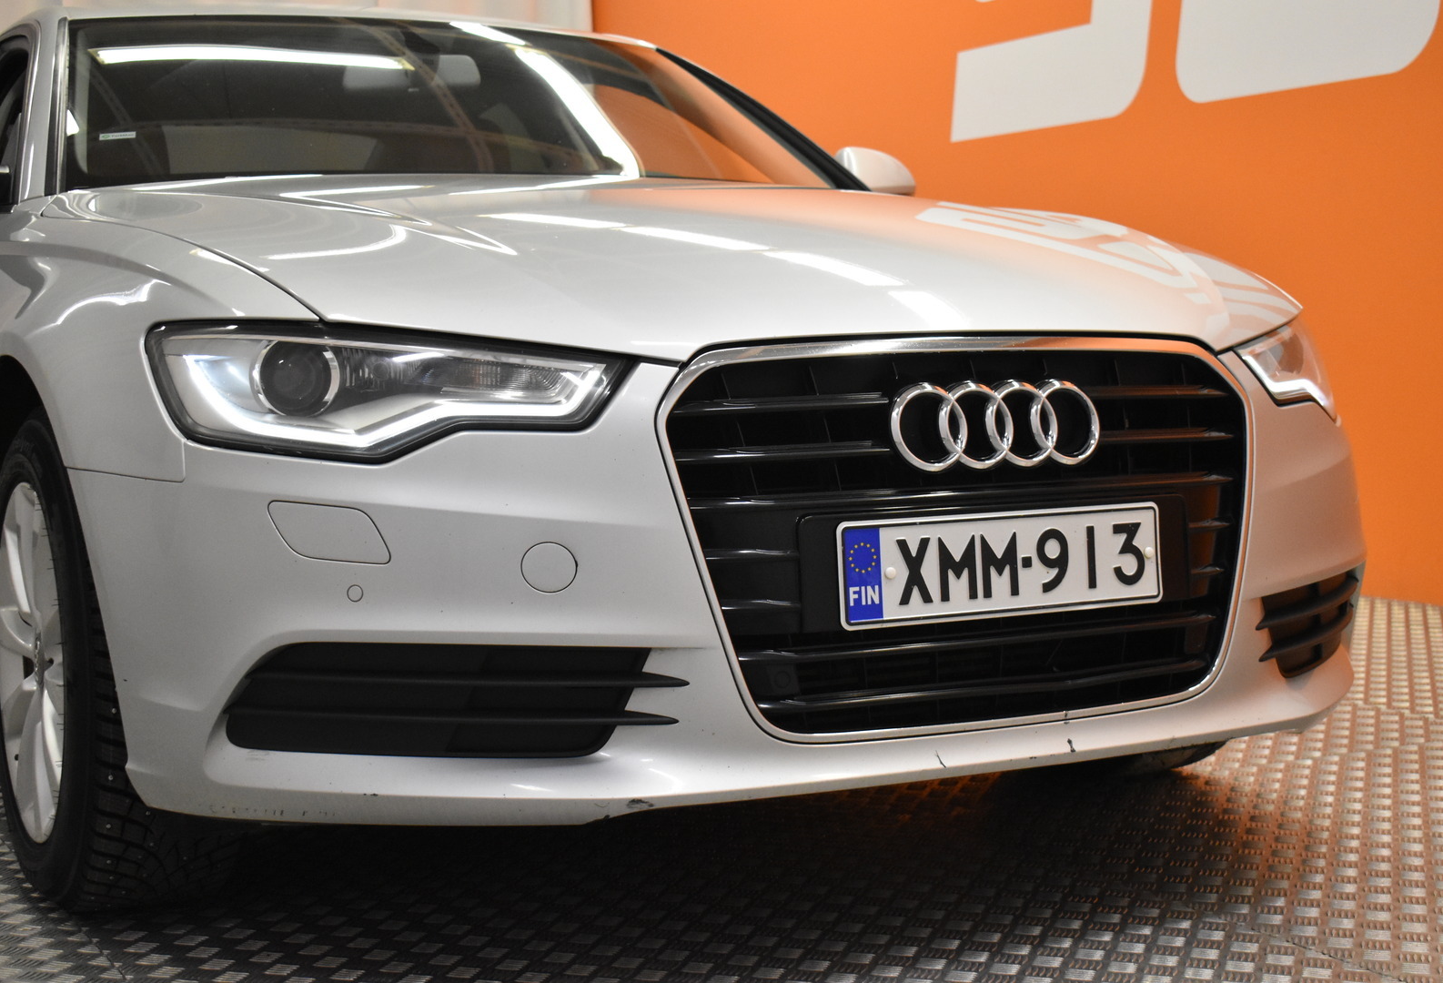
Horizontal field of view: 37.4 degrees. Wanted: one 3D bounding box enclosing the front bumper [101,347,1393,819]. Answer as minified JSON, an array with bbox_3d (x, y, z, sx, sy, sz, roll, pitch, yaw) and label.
[{"bbox_3d":[0.187,0.079,2.655,1.830,0.509,0.615,-3,5,-28],"label":"front bumper"}]

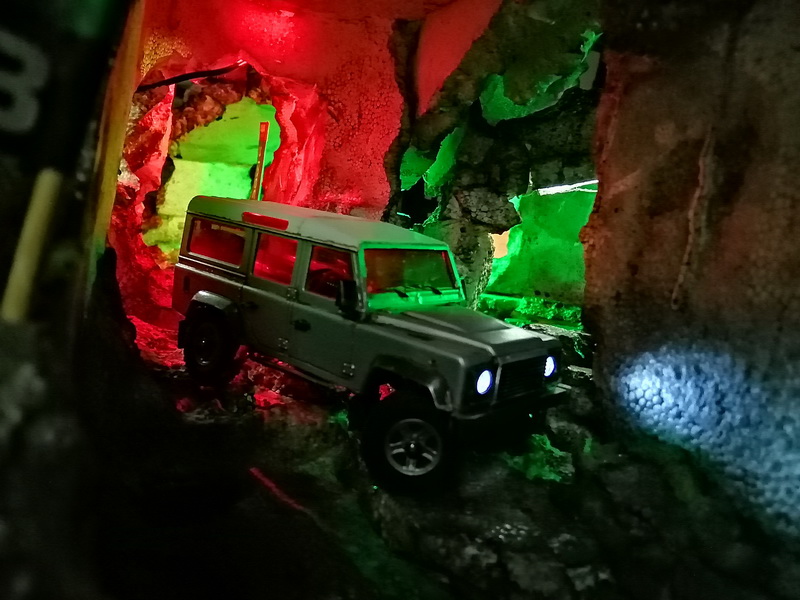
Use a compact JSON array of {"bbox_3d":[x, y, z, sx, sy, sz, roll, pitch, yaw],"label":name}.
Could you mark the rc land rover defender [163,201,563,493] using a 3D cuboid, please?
[{"bbox_3d":[-0.037,0.012,0.463,0.323,0.146,0.141,15,13,37],"label":"rc land rover defender"}]

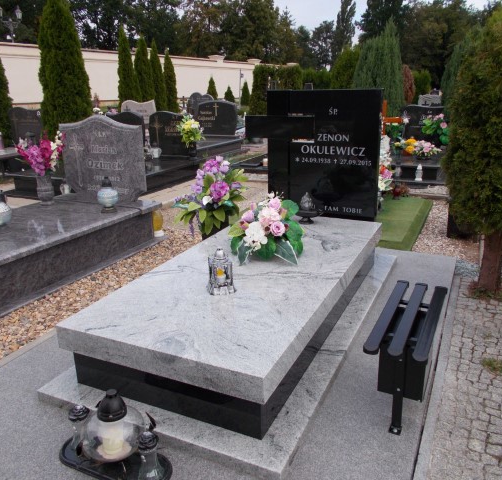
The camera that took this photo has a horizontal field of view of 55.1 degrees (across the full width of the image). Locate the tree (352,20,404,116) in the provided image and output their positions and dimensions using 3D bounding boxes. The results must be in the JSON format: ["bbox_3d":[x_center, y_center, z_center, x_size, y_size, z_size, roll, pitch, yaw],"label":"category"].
[{"bbox_3d":[3.563,-4.493,13.316,1.500,3.009,1.500,7,20,25],"label":"tree"}]

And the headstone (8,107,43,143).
[{"bbox_3d":[-4.097,-2.044,8.772,0.785,0.714,0.122,7,20,25],"label":"headstone"}]

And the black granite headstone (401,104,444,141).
[{"bbox_3d":[3.060,-1.903,8.105,0.900,0.690,0.100,7,20,25],"label":"black granite headstone"}]

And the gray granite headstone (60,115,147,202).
[{"bbox_3d":[-1.437,-0.819,4.716,0.970,0.796,0.100,8,20,28],"label":"gray granite headstone"}]

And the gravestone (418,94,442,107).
[{"bbox_3d":[5.799,-4.335,15.614,0.770,0.750,0.110,7,20,25],"label":"gravestone"}]

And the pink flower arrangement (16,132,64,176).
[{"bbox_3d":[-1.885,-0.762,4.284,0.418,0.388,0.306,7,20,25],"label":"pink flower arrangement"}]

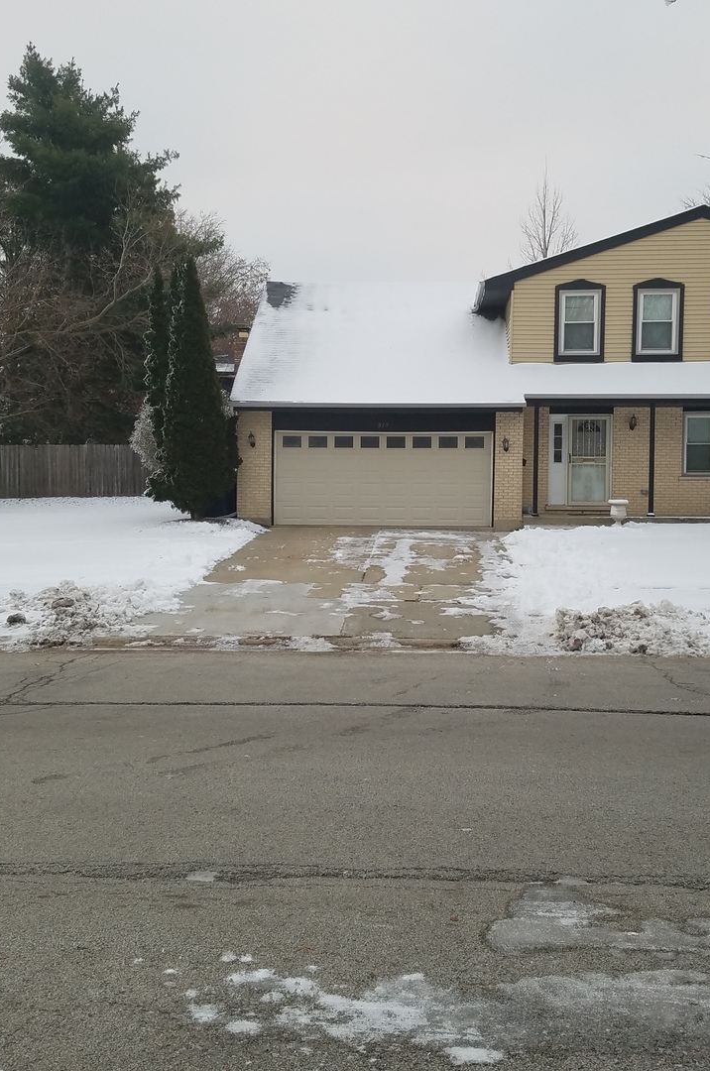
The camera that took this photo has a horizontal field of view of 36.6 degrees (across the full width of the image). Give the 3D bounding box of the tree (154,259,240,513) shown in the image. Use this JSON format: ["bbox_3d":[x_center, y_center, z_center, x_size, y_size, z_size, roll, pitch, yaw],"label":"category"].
[{"bbox_3d":[-3.499,-3.247,23.607,1.950,5.710,1.900,1,2,5],"label":"tree"}]

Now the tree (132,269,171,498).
[{"bbox_3d":[-4.575,-3.400,24.903,1.250,5.650,1.250,1,2,5],"label":"tree"}]

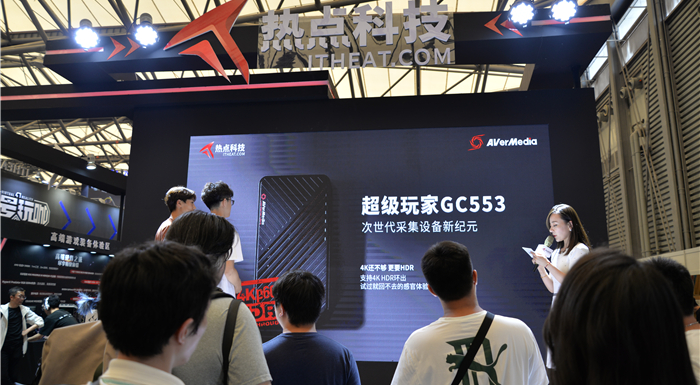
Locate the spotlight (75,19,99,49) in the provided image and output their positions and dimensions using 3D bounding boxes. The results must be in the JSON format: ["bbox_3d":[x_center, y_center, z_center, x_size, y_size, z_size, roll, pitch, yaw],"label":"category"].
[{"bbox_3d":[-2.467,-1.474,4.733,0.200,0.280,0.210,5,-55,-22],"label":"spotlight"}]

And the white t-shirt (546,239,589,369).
[{"bbox_3d":[1.416,0.709,3.203,0.250,0.770,0.380,5,-12,-20],"label":"white t-shirt"}]

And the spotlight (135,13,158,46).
[{"bbox_3d":[-1.877,-1.504,4.664,0.200,0.280,0.210,4,-55,-17],"label":"spotlight"}]

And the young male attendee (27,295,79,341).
[{"bbox_3d":[-4.001,2.120,6.865,0.660,1.400,0.480,-4,-12,21],"label":"young male attendee"}]

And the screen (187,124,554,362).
[{"bbox_3d":[0.119,0.500,5.191,3.822,2.350,0.100,-1,-12,7],"label":"screen"}]

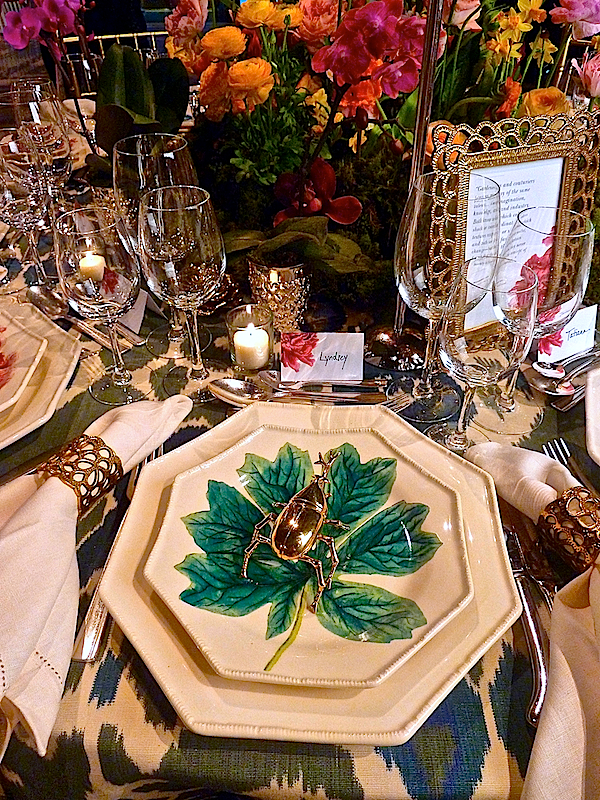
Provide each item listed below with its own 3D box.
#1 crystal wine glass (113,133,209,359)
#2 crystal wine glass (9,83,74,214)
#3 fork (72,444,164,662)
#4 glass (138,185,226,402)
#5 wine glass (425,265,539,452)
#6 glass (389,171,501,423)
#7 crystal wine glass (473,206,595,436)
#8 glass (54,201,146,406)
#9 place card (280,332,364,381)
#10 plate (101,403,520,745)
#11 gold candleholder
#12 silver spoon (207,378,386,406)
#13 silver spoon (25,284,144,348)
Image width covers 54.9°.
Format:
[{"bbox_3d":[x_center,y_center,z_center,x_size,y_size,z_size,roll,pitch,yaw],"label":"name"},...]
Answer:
[{"bbox_3d":[-0.149,-0.165,0.651,0.090,0.230,0.090,-1,39,0],"label":"crystal wine glass"},{"bbox_3d":[-0.373,-0.334,0.864,0.090,0.230,0.090,-1,39,0],"label":"crystal wine glass"},{"bbox_3d":[-0.141,0.100,0.461,0.025,0.020,0.212,1,39,1],"label":"fork"},{"bbox_3d":[-0.107,-0.099,0.563,0.080,0.197,0.080,0,39,0],"label":"glass"},{"bbox_3d":[0.147,-0.025,0.487,0.075,0.178,0.075,0,39,0],"label":"wine glass"},{"bbox_3d":[0.126,-0.087,0.532,0.088,0.218,0.088,0,39,0],"label":"glass"},{"bbox_3d":[0.215,-0.068,0.545,0.084,0.206,0.084,-1,39,0],"label":"crystal wine glass"},{"bbox_3d":[-0.187,-0.088,0.563,0.075,0.180,0.075,0,39,0],"label":"glass"},{"bbox_3d":[0.024,-0.052,0.625,0.088,0.047,0.041,0,39,0],"label":"place card"},{"bbox_3d":[0.009,0.110,0.470,0.308,0.026,0.308,2,39,3],"label":"plate"},{"bbox_3d":[-0.024,-0.130,0.687,0.070,0.090,0.070,0,39,0],"label":"gold candleholder"},{"bbox_3d":[-0.004,-0.011,0.621,0.195,0.022,0.042,3,39,5],"label":"silver spoon"},{"bbox_3d":[-0.286,-0.115,0.753,0.226,0.022,0.042,22,44,26],"label":"silver spoon"}]

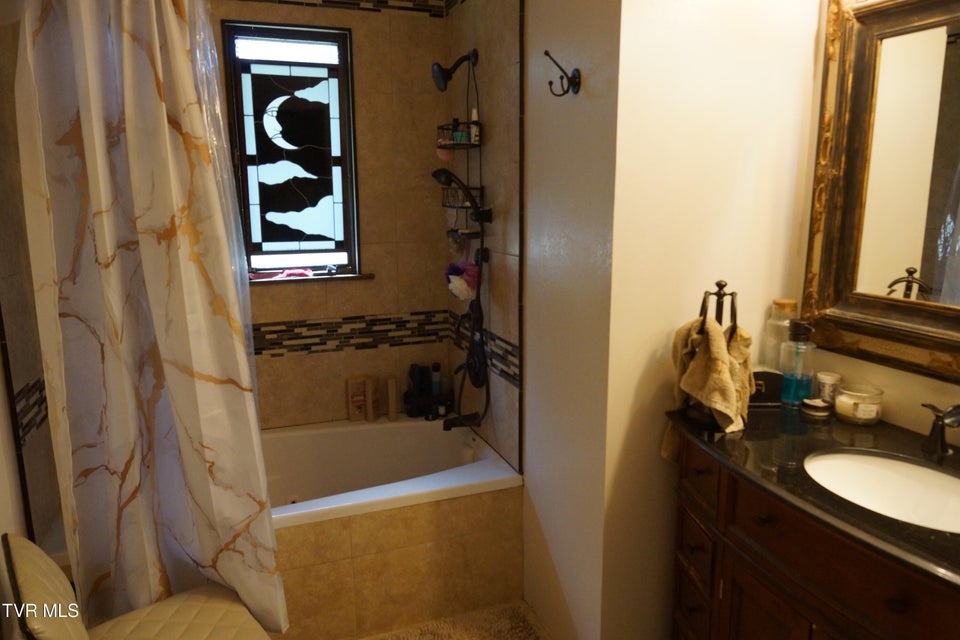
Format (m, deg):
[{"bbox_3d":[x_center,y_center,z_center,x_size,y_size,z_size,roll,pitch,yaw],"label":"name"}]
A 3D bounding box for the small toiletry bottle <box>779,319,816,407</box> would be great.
[{"bbox_3d":[0.885,0.119,1.770,0.090,0.238,0.090,-4,10,-20],"label":"small toiletry bottle"}]

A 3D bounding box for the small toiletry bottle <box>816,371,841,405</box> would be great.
[{"bbox_3d":[0.954,0.196,1.752,0.061,0.090,0.061,4,11,25],"label":"small toiletry bottle"}]

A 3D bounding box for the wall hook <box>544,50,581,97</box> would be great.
[{"bbox_3d":[0.222,-0.671,1.751,0.095,0.117,0.072,-4,10,-20],"label":"wall hook"}]

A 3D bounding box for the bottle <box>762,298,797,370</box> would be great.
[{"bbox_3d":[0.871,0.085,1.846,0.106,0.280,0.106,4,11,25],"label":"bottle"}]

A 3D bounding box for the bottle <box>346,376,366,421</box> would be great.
[{"bbox_3d":[-0.562,0.364,2.943,0.083,0.195,0.048,-3,10,-12],"label":"bottle"}]

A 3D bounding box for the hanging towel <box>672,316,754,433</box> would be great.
[{"bbox_3d":[0.604,0.127,1.659,0.198,0.258,0.170,3,10,22],"label":"hanging towel"}]

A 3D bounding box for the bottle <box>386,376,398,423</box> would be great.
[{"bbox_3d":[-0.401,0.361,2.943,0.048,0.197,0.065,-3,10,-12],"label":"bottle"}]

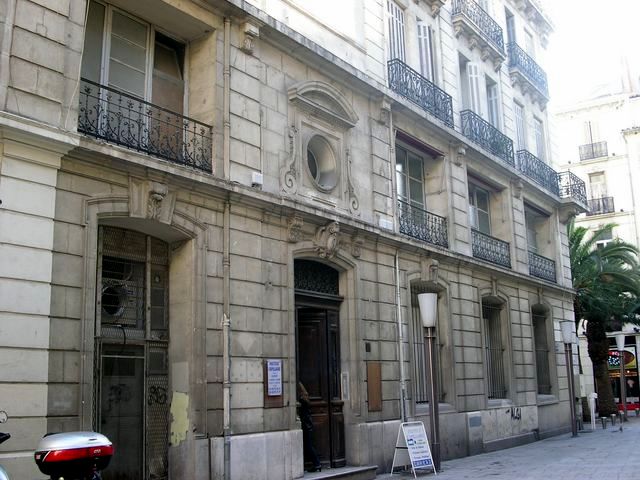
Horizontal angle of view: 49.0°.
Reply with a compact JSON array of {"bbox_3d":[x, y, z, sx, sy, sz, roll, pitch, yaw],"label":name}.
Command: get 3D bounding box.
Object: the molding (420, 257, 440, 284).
[{"bbox_3d":[2.676,0.748,17.139,0.320,0.701,0.433,-10,-15,35],"label":"molding"}]

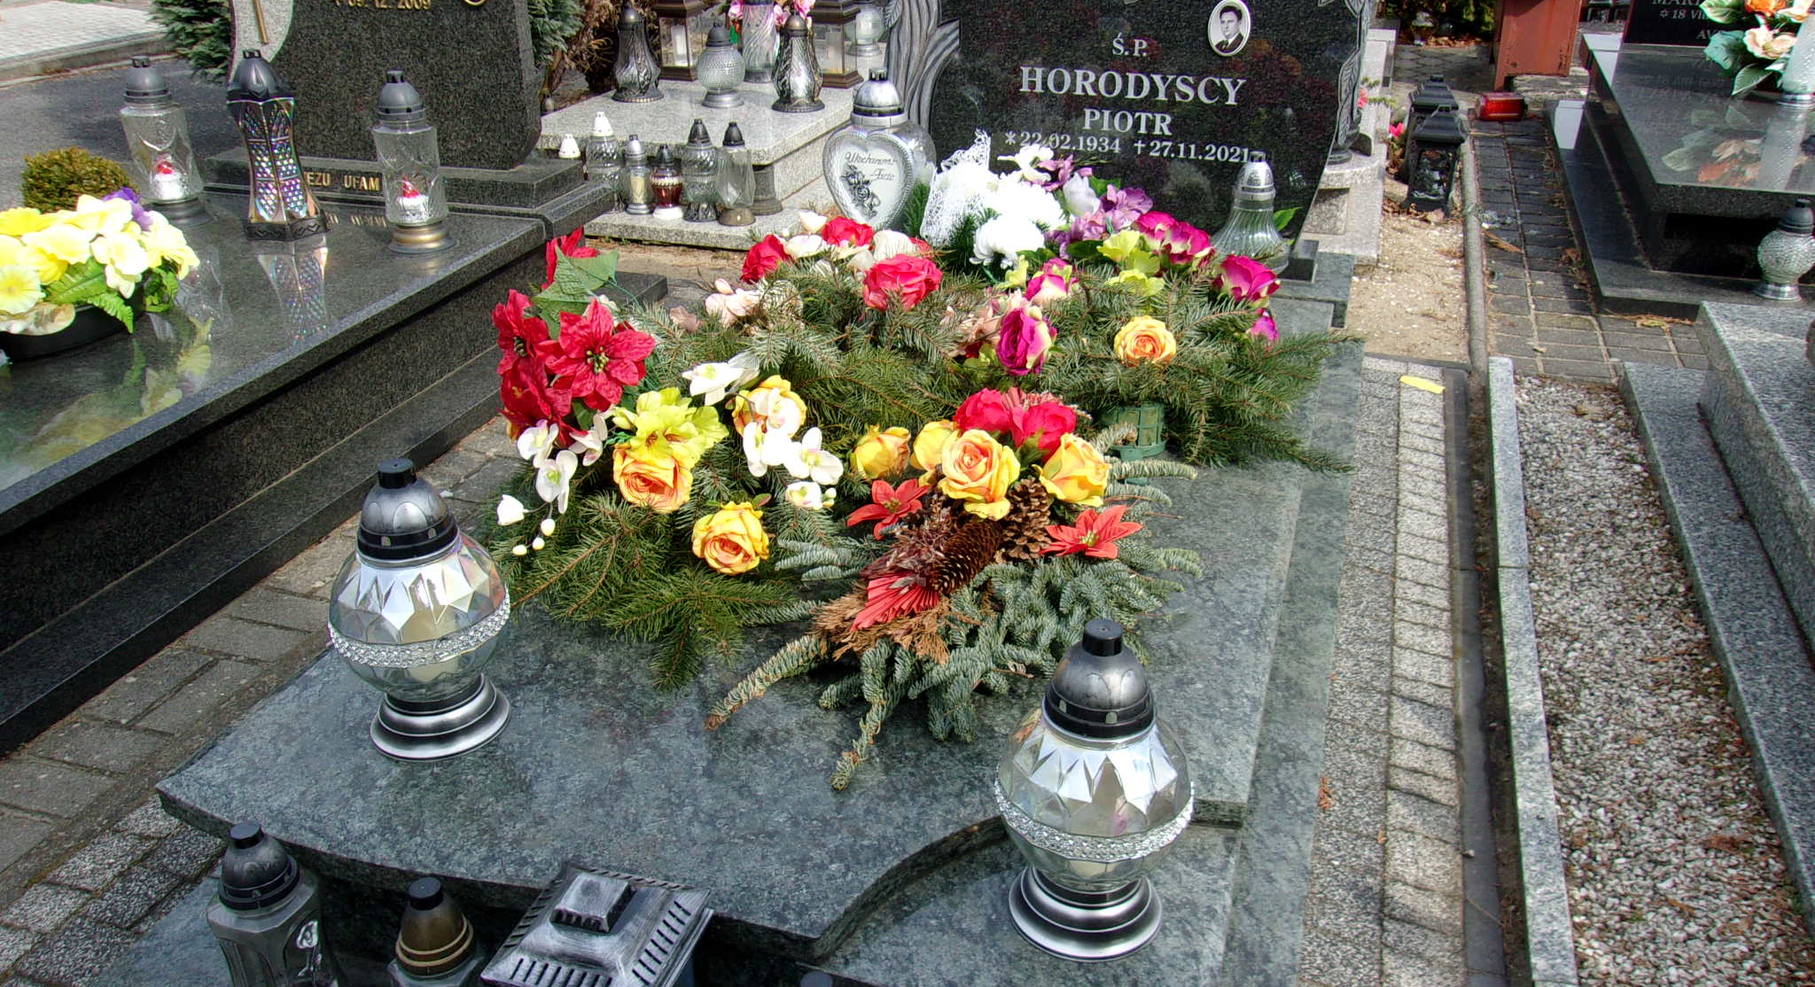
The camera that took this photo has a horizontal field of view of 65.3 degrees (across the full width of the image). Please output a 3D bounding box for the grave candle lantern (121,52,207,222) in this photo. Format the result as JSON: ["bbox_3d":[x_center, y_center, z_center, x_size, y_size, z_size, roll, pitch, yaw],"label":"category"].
[{"bbox_3d":[-1.782,-0.846,3.383,0.157,0.377,0.157,8,28,16],"label":"grave candle lantern"}]

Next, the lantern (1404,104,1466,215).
[{"bbox_3d":[1.681,-1.062,4.477,0.152,0.300,0.150,13,30,25],"label":"lantern"}]

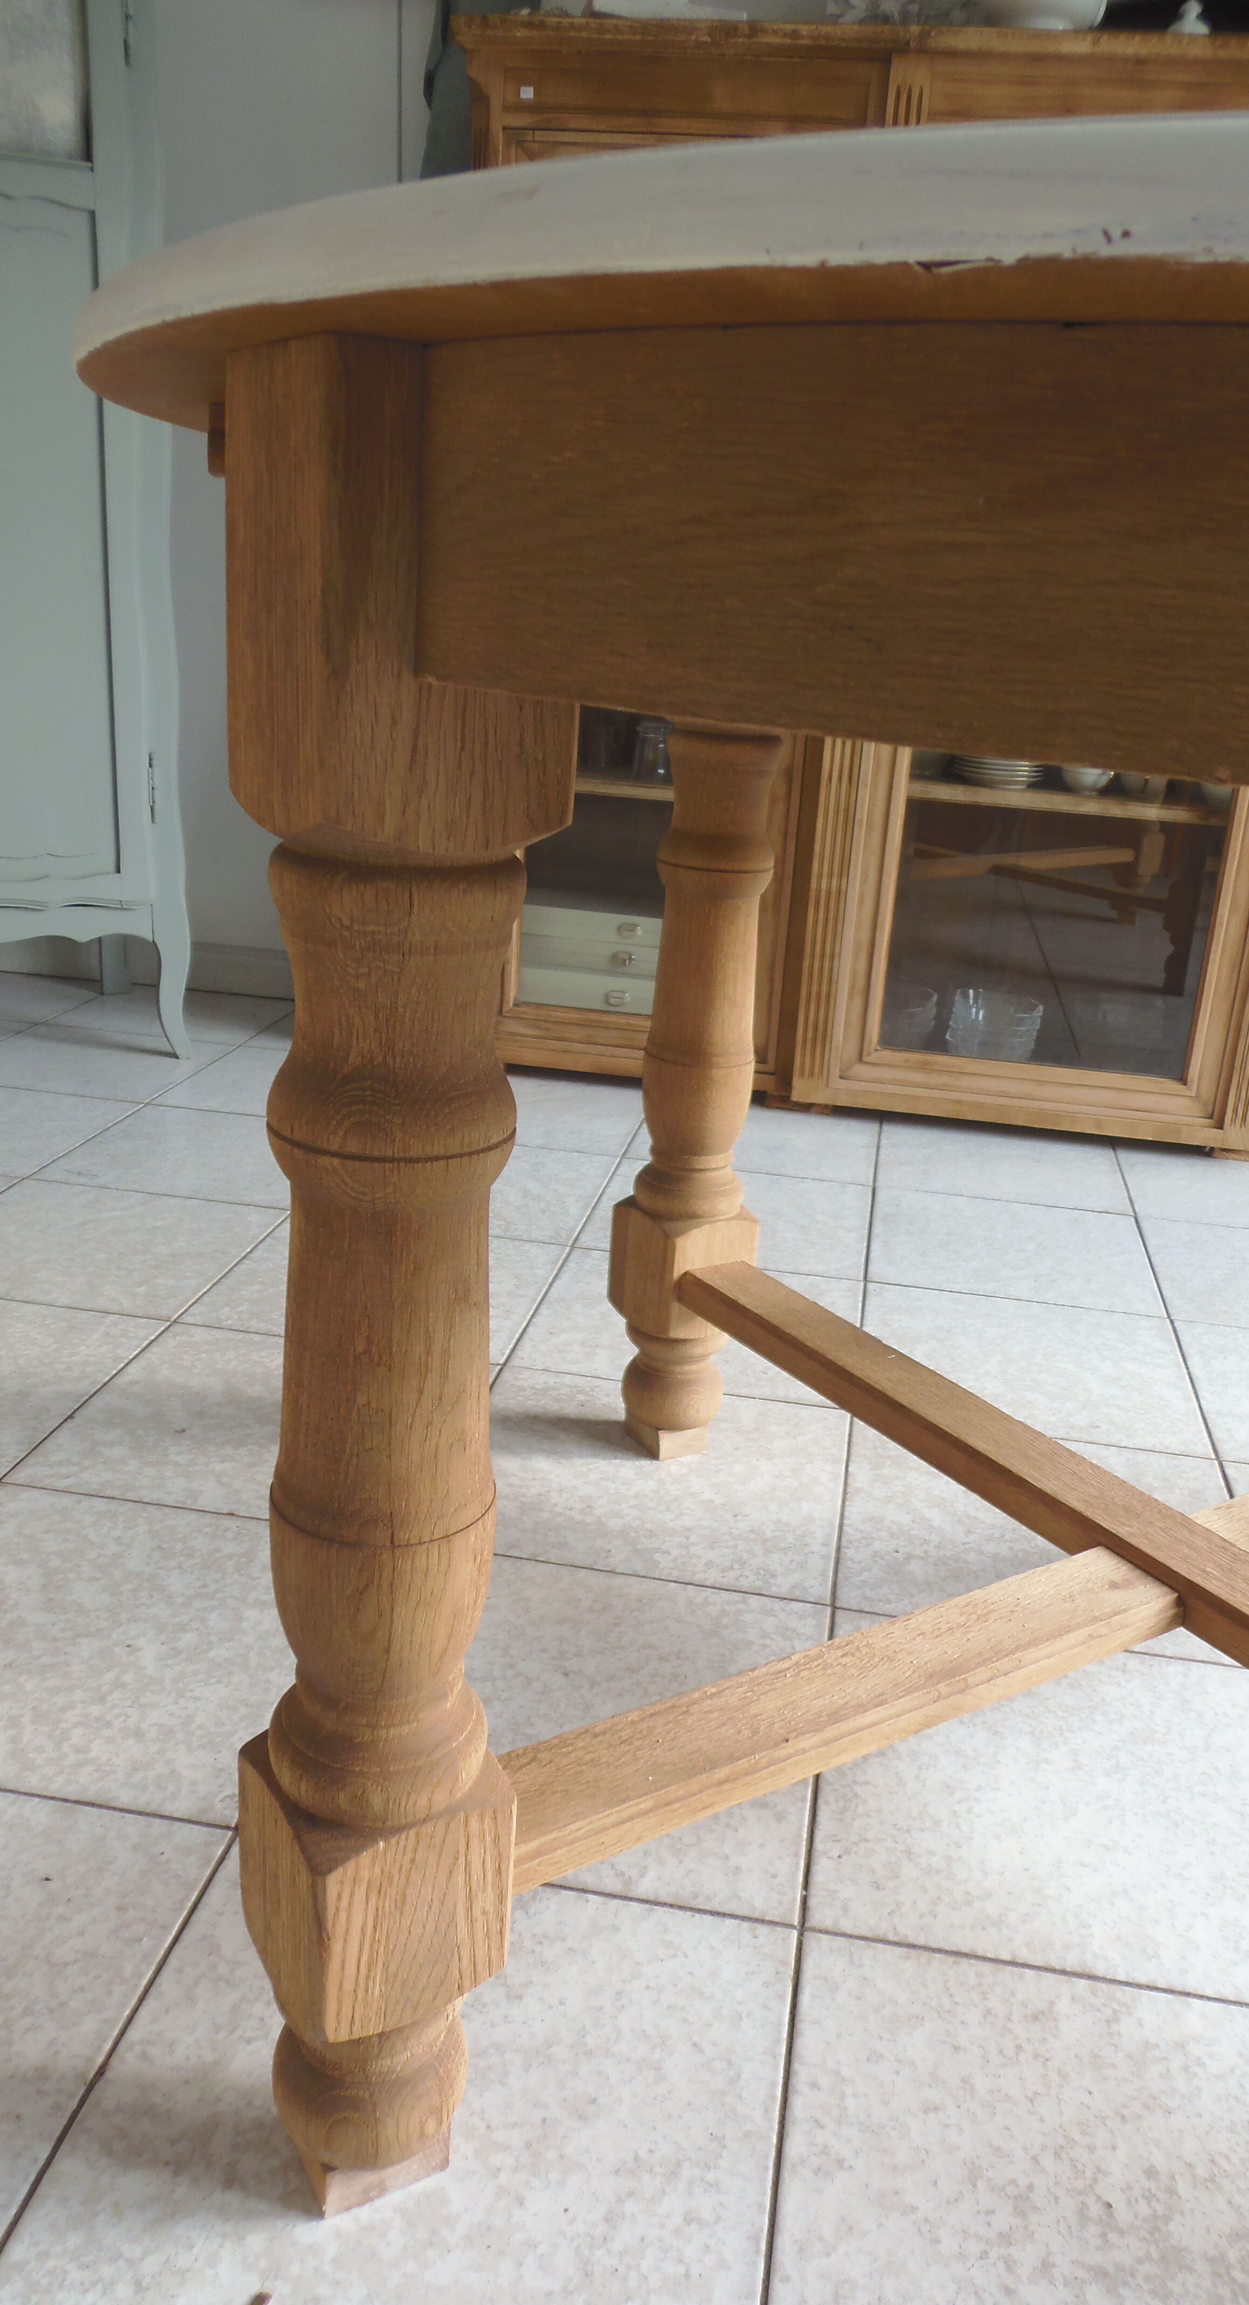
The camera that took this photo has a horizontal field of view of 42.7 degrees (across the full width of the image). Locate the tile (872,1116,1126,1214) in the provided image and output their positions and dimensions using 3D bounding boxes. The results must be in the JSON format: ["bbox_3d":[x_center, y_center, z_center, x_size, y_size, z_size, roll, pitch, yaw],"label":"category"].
[{"bbox_3d":[0.481,0.017,2.069,0.312,0.010,0.295,6,19,9],"label":"tile"}]

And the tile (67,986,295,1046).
[{"bbox_3d":[-0.705,-0.216,2.531,0.312,0.010,0.295,6,19,9],"label":"tile"}]

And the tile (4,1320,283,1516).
[{"bbox_3d":[-0.300,0.229,1.365,0.319,0.009,0.309,7,18,8],"label":"tile"}]

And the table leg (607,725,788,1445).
[{"bbox_3d":[0.061,-0.101,1.256,0.087,0.732,0.087,-9,22,-35],"label":"table leg"}]

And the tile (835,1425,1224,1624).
[{"bbox_3d":[0.325,0.296,1.244,0.312,0.010,0.295,6,19,9],"label":"tile"}]

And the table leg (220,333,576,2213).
[{"bbox_3d":[-0.091,0.103,0.609,0.087,0.732,0.087,-8,22,-33],"label":"table leg"}]

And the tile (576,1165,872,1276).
[{"bbox_3d":[0.121,0.078,1.909,0.319,0.009,0.309,7,18,8],"label":"tile"}]

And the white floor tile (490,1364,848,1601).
[{"bbox_3d":[0.018,0.266,1.321,0.319,0.009,0.309,7,18,8],"label":"white floor tile"}]

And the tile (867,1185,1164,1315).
[{"bbox_3d":[0.439,0.114,1.865,0.319,0.009,0.309,7,18,8],"label":"tile"}]

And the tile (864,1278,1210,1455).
[{"bbox_3d":[0.388,0.208,1.571,0.319,0.009,0.309,7,18,8],"label":"tile"}]

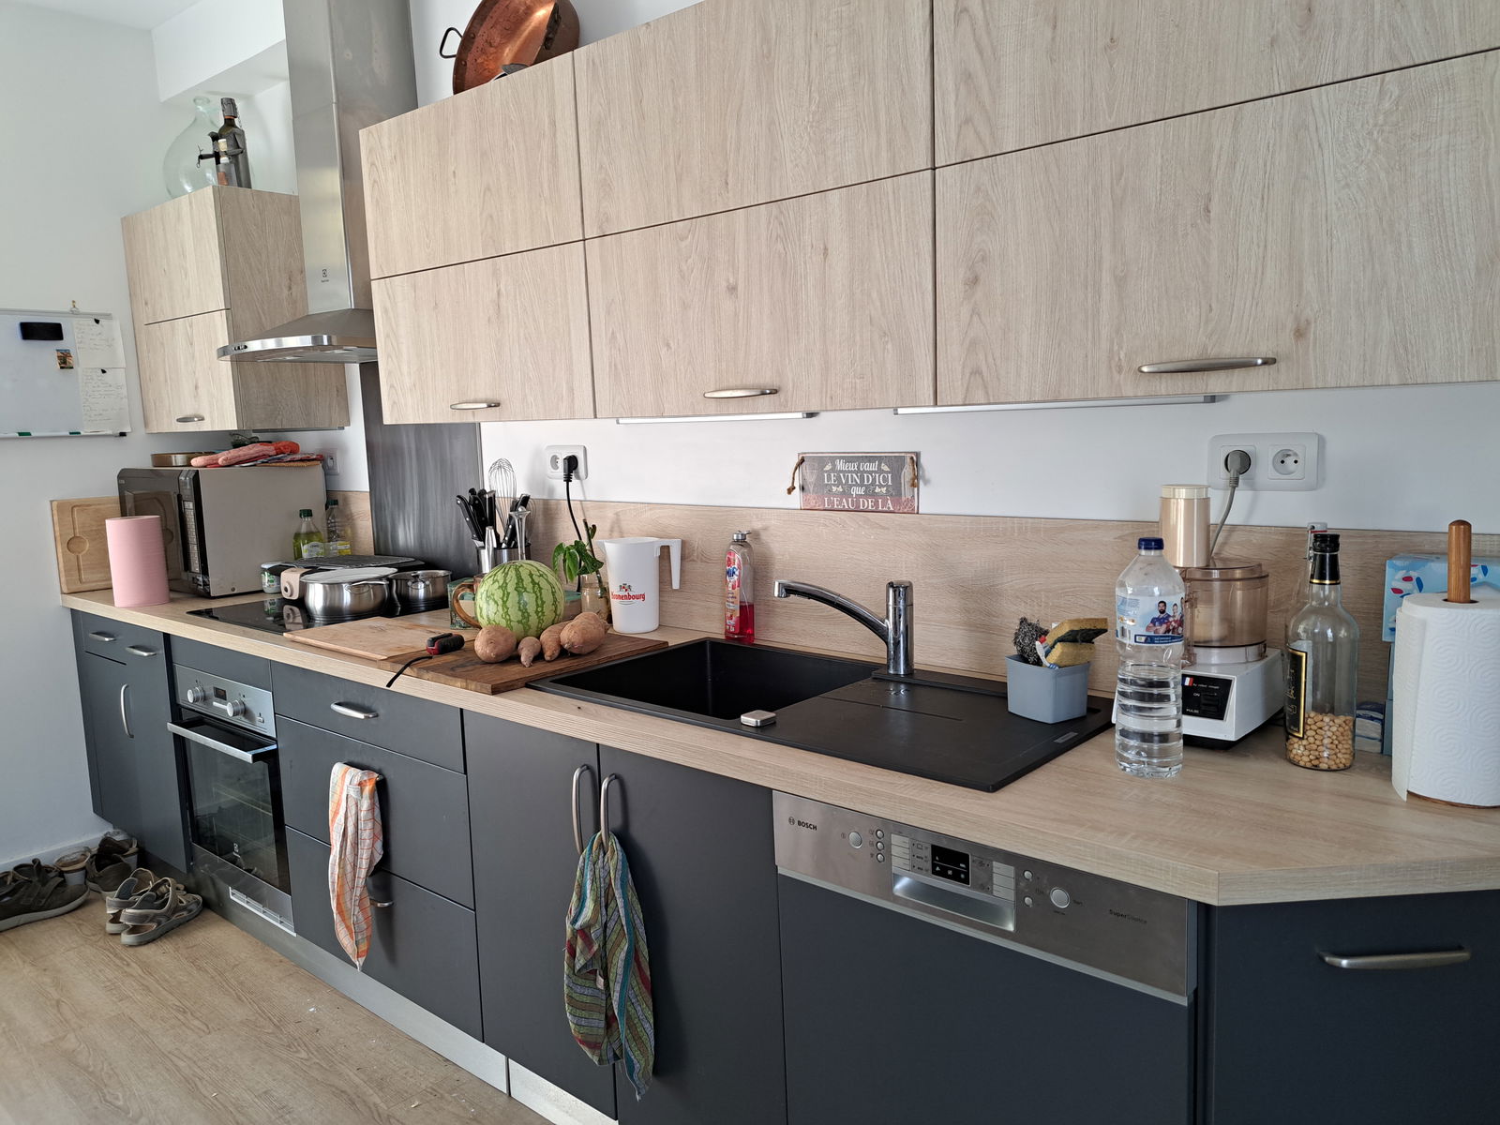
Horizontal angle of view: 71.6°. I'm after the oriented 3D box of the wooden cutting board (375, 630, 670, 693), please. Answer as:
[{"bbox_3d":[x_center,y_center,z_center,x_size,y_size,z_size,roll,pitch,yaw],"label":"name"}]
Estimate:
[{"bbox_3d":[-0.501,0.201,2.324,0.415,0.021,0.487,5,10,40],"label":"wooden cutting board"}]

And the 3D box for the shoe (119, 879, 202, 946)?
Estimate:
[{"bbox_3d":[-1.749,1.030,3.098,0.100,0.107,0.262,2,9,27],"label":"shoe"}]

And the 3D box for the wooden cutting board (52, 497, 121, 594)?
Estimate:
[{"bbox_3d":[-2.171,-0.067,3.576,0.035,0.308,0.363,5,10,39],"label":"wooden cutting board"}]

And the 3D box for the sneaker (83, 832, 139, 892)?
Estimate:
[{"bbox_3d":[-2.086,0.993,3.394,0.105,0.120,0.275,-10,11,-44],"label":"sneaker"}]

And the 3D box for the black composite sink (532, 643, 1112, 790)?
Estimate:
[{"bbox_3d":[0.113,0.339,1.946,0.996,0.198,0.517,5,10,39],"label":"black composite sink"}]

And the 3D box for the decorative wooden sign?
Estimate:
[{"bbox_3d":[0.219,-0.169,2.194,0.310,0.128,0.016,5,10,39],"label":"decorative wooden sign"}]

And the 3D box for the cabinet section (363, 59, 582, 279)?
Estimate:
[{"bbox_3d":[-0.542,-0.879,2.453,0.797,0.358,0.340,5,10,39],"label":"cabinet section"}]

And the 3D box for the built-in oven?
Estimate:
[{"bbox_3d":[-1.244,0.570,2.994,0.595,0.600,0.580,5,10,40],"label":"built-in oven"}]

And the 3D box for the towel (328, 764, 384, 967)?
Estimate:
[{"bbox_3d":[-0.893,0.703,2.378,0.140,0.506,0.060,5,10,39],"label":"towel"}]

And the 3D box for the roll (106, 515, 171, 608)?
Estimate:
[{"bbox_3d":[-1.894,-0.001,3.222,0.146,0.260,0.146,5,10,39],"label":"roll"}]

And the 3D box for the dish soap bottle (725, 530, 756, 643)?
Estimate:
[{"bbox_3d":[-0.020,0.062,2.354,0.072,0.257,0.050,5,10,40],"label":"dish soap bottle"}]

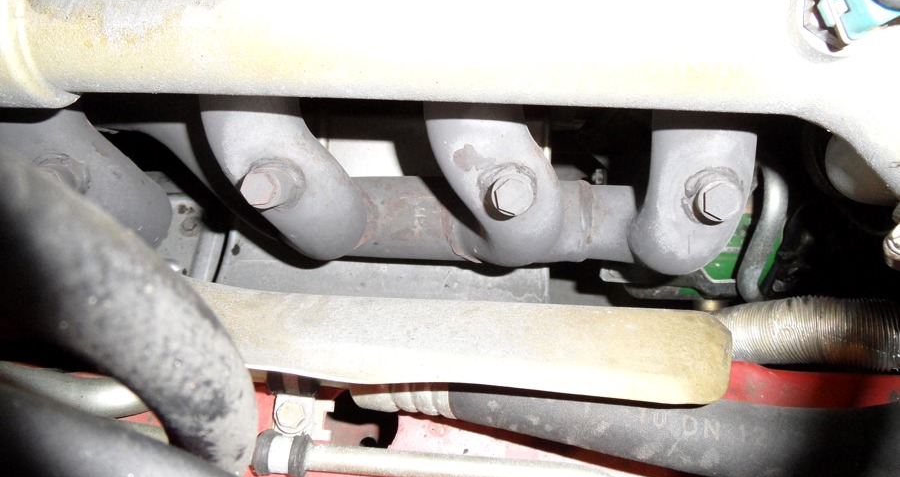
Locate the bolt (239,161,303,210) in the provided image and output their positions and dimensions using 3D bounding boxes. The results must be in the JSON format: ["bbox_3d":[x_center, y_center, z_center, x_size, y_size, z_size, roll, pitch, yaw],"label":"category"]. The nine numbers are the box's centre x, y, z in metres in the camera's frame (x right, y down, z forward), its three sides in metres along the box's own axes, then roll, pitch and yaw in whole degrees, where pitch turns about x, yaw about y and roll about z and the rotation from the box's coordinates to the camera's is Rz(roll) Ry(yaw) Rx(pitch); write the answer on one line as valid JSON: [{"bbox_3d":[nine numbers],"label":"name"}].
[{"bbox_3d":[-0.078,-0.022,0.267,0.018,0.018,0.014,0,9,15],"label":"bolt"}]

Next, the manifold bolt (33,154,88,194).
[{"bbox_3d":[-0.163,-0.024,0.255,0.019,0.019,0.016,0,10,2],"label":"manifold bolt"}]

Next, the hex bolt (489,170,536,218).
[{"bbox_3d":[0.026,-0.019,0.266,0.018,0.018,0.012,0,13,-6],"label":"hex bolt"}]

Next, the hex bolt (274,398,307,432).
[{"bbox_3d":[-0.072,0.081,0.285,0.015,0.008,0.015,0,78,-8],"label":"hex bolt"}]

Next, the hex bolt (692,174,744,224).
[{"bbox_3d":[0.115,-0.016,0.266,0.018,0.018,0.012,0,12,3],"label":"hex bolt"}]

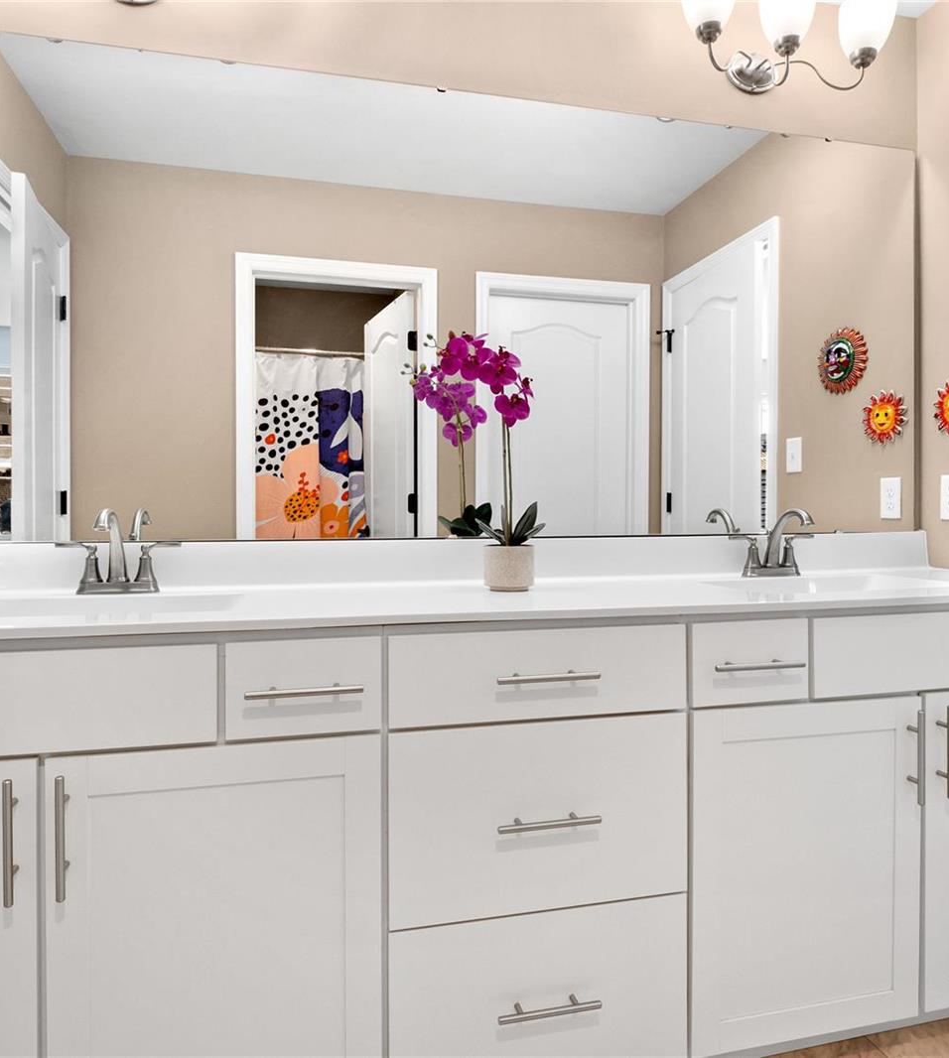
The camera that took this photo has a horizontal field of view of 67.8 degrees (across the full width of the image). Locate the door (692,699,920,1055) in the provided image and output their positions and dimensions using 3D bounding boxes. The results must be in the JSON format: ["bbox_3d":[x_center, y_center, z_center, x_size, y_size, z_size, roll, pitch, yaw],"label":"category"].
[{"bbox_3d":[0.617,0.625,1.306,0.478,0.614,0.020,-1,1,-13],"label":"door"}]

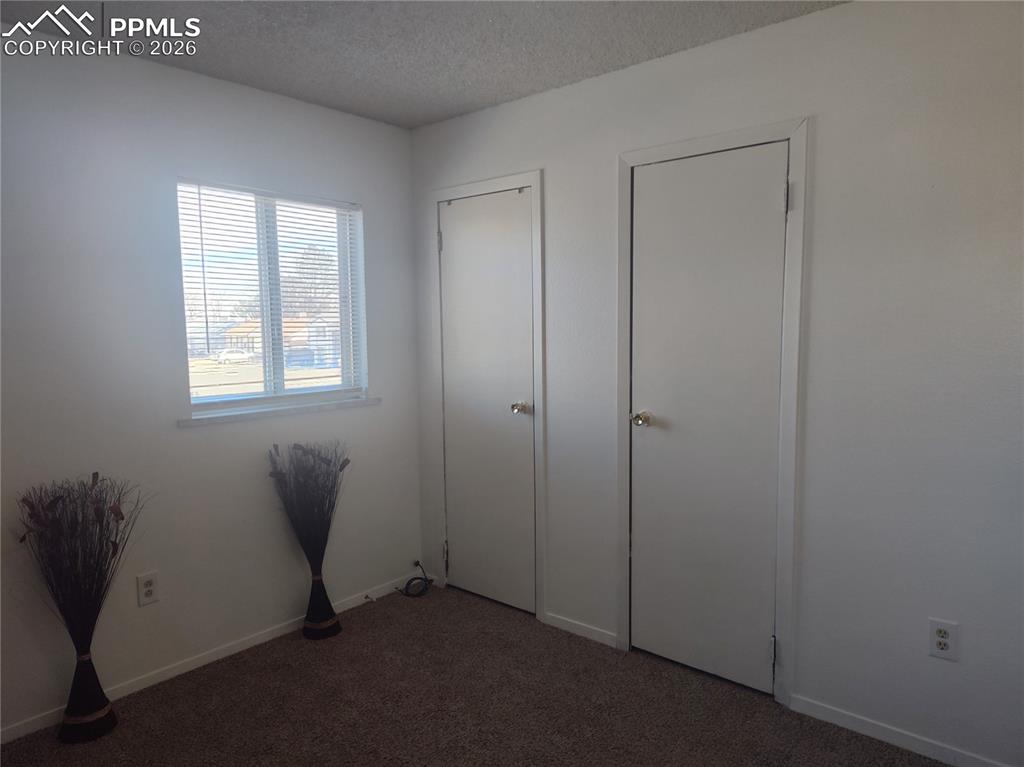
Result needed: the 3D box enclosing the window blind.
[{"bbox_3d":[-1.040,-0.369,3.075,0.090,0.960,0.890,4,7,40],"label":"window blind"}]

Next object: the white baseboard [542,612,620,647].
[{"bbox_3d":[0.306,1.114,3.087,0.390,0.058,0.013,4,7,40],"label":"white baseboard"}]

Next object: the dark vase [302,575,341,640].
[{"bbox_3d":[-0.877,1.013,3.142,0.175,0.275,0.175,-1,5,0],"label":"dark vase"}]

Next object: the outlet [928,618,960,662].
[{"bbox_3d":[1.367,0.813,2.151,0.075,0.120,0.008,4,7,40],"label":"outlet"}]

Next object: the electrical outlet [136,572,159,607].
[{"bbox_3d":[-1.425,0.808,2.667,0.008,0.119,0.074,4,7,40],"label":"electrical outlet"}]

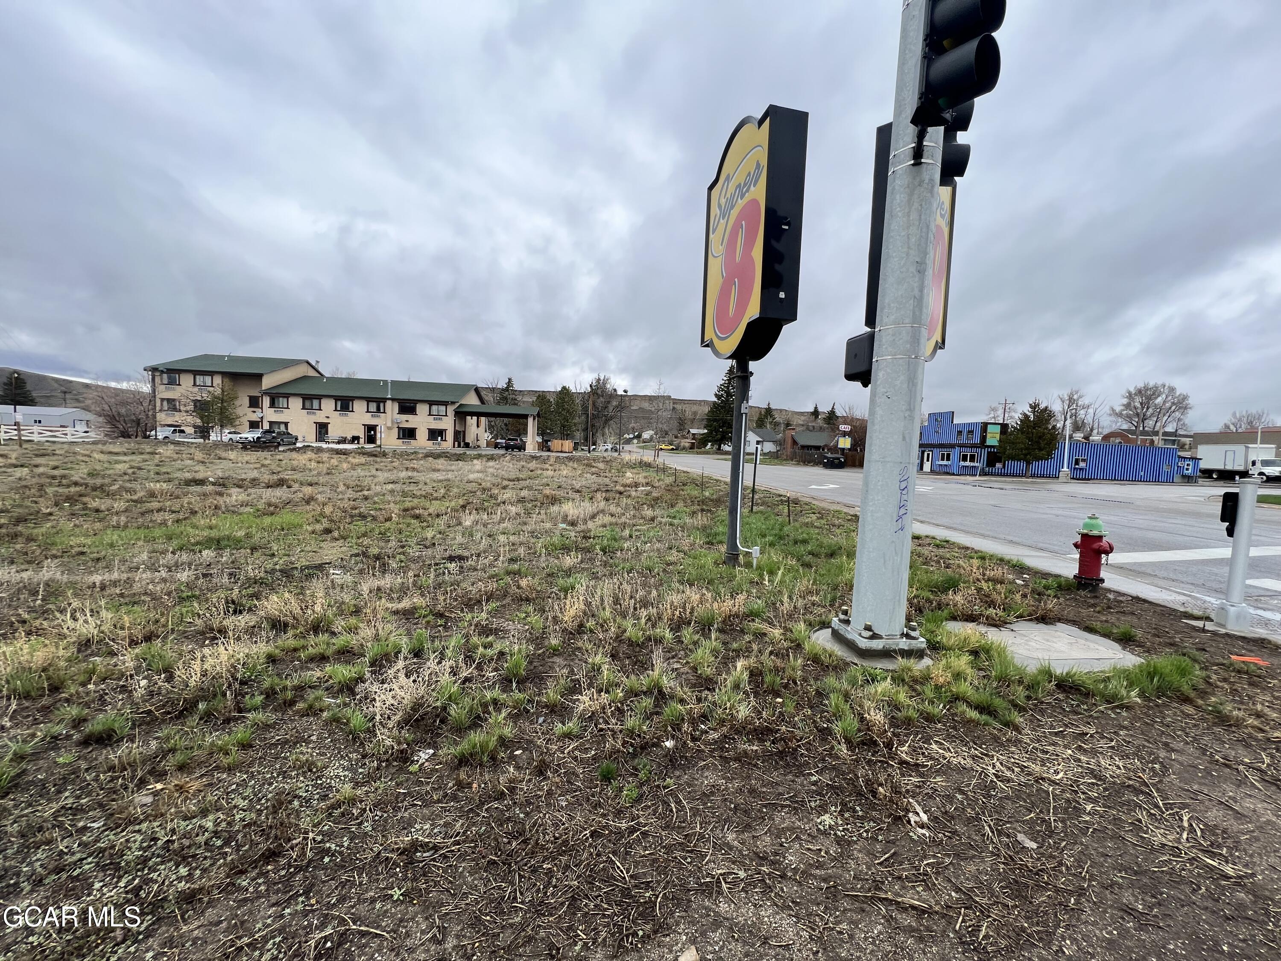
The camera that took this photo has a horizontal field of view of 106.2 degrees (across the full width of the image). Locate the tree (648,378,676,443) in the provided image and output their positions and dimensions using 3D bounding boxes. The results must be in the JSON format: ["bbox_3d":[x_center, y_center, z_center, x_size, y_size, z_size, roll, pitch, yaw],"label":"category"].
[{"bbox_3d":[4.362,-14.016,105.557,5.800,15.926,5.800,2,4,-5],"label":"tree"}]

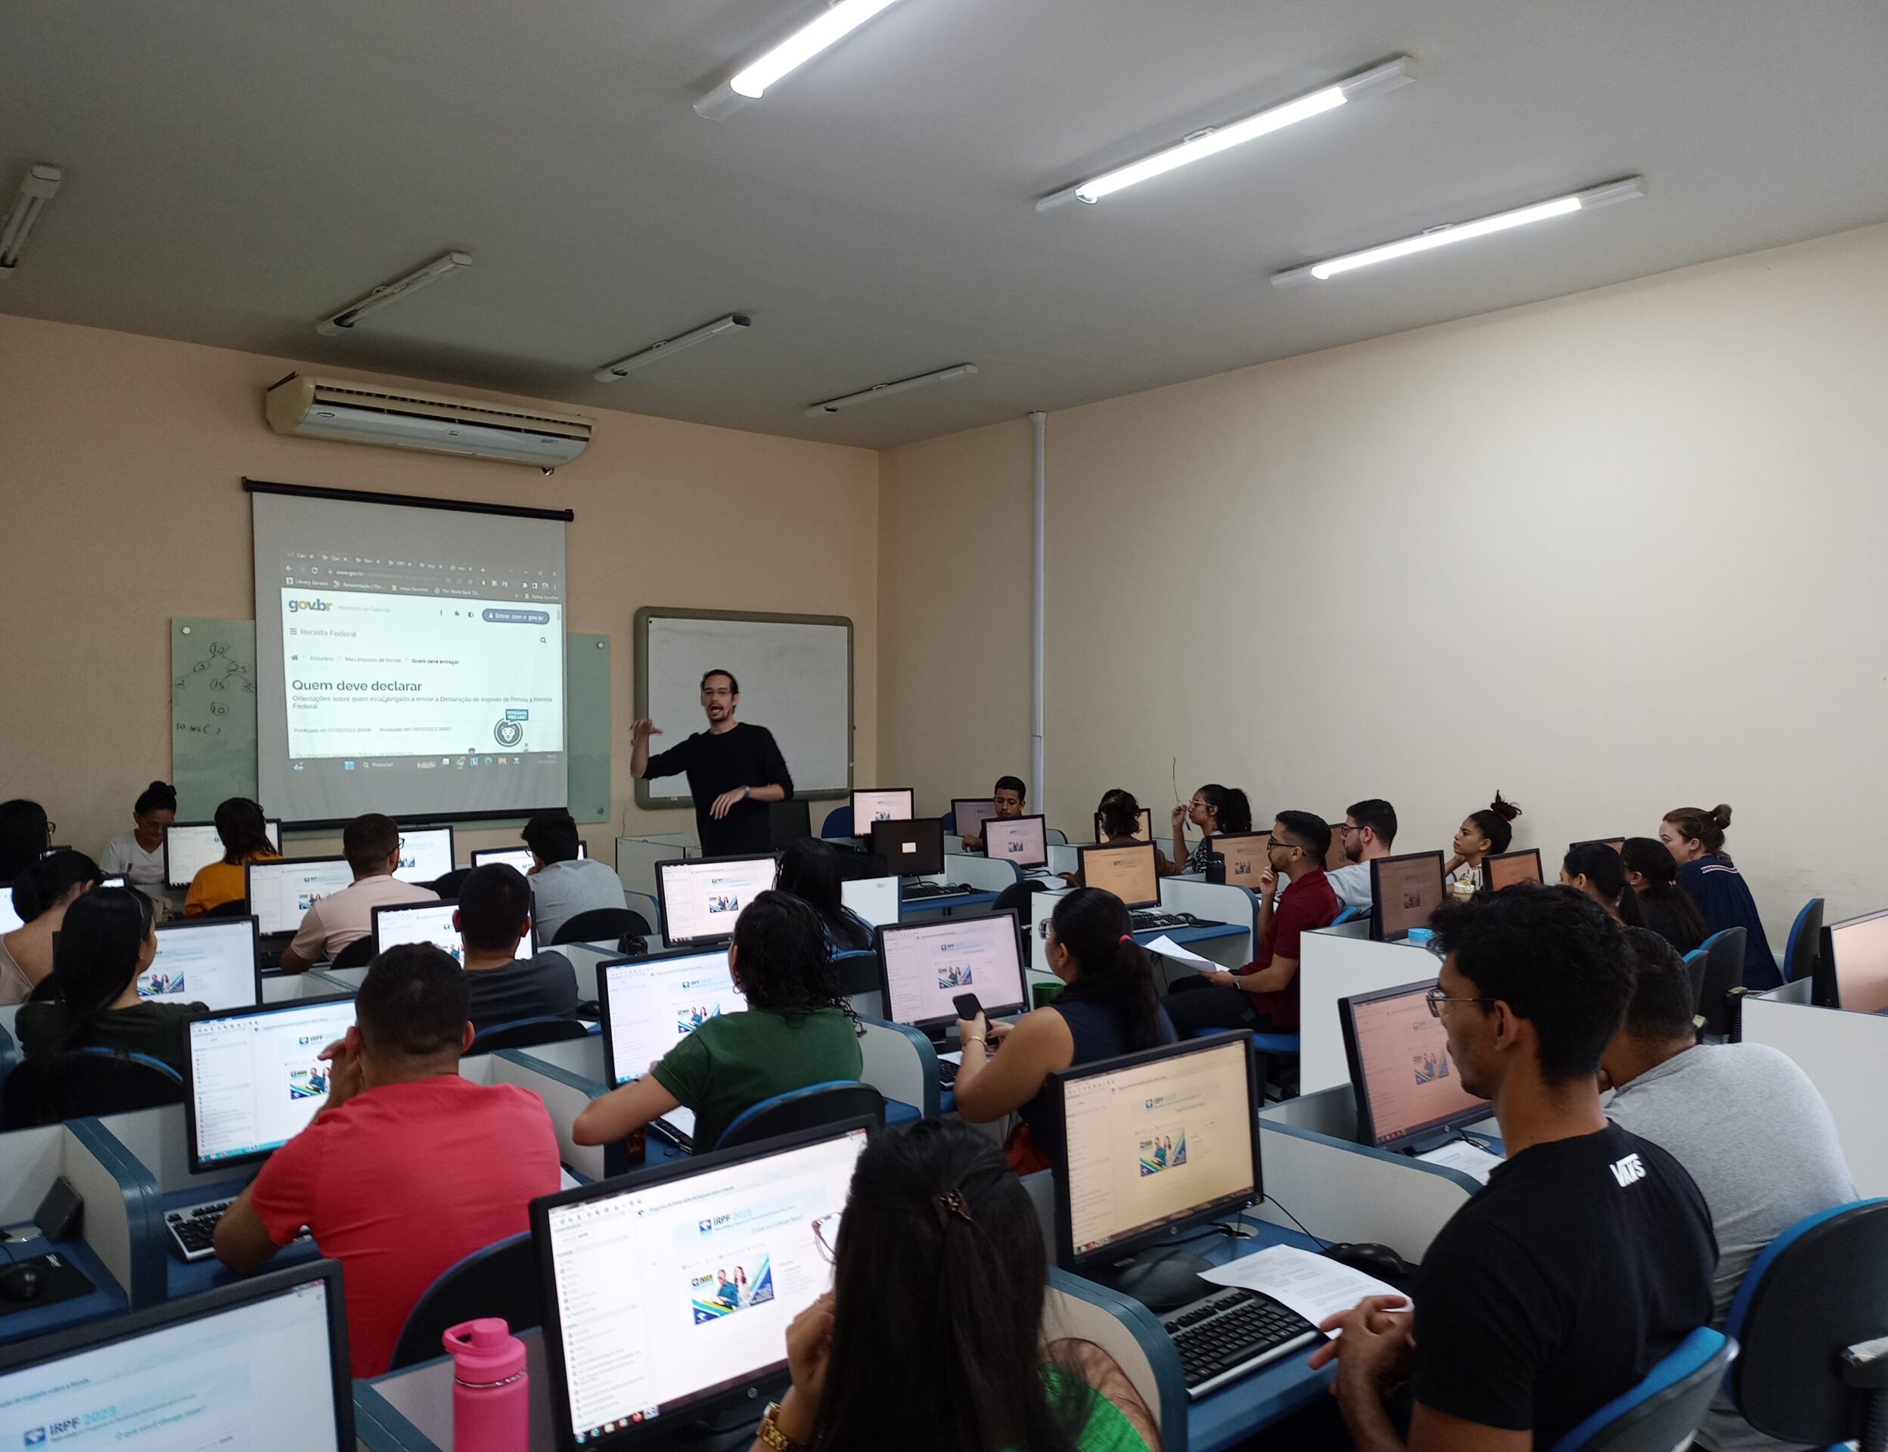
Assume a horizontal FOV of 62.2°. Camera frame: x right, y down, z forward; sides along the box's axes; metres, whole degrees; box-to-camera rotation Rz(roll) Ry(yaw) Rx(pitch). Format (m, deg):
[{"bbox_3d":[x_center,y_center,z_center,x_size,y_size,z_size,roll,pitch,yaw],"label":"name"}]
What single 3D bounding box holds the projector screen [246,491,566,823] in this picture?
[{"bbox_3d":[-3.006,-0.378,8.983,1.880,1.890,0.080,0,0,-40],"label":"projector screen"}]

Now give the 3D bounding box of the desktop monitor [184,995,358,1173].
[{"bbox_3d":[-1.081,0.646,2.715,0.443,0.345,0.180,-1,1,-44],"label":"desktop monitor"}]

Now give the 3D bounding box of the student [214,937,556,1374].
[{"bbox_3d":[-0.855,0.934,2.426,0.560,1.250,0.800,0,0,-33],"label":"student"}]

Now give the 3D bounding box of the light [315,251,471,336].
[{"bbox_3d":[-2.396,-1.847,6.768,0.130,0.080,1.430,-1,1,-44],"label":"light"}]

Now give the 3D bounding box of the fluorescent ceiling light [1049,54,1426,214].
[{"bbox_3d":[0.804,-1.788,4.833,0.095,0.062,1.490,0,0,-37],"label":"fluorescent ceiling light"}]

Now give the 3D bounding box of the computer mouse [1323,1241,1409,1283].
[{"bbox_3d":[0.645,0.824,2.405,0.064,0.040,0.115,0,0,-40],"label":"computer mouse"}]

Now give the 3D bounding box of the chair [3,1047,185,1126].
[{"bbox_3d":[-1.653,1.051,3.007,0.500,0.950,0.550,-1,1,-44],"label":"chair"}]

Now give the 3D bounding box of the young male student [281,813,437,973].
[{"bbox_3d":[-1.700,0.887,4.576,0.520,1.280,0.750,-1,1,-44],"label":"young male student"}]

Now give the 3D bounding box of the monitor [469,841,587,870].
[{"bbox_3d":[-1.597,0.645,6.100,0.475,0.360,0.200,0,0,-43],"label":"monitor"}]

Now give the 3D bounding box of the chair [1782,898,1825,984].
[{"bbox_3d":[3.031,1.080,5.938,0.500,0.910,0.570,0,1,-42],"label":"chair"}]

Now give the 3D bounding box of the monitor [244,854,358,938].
[{"bbox_3d":[-2.154,0.613,5.364,0.450,0.325,0.165,0,1,-43],"label":"monitor"}]

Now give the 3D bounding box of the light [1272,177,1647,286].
[{"bbox_3d":[1.970,-1.935,6.220,0.080,0.070,1.620,0,0,-40],"label":"light"}]

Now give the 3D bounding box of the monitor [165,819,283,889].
[{"bbox_3d":[-2.945,0.557,6.409,0.450,0.325,0.165,0,1,-42],"label":"monitor"}]

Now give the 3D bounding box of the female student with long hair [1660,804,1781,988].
[{"bbox_3d":[3.010,0.950,6.170,0.480,1.270,0.700,0,0,-40],"label":"female student with long hair"}]

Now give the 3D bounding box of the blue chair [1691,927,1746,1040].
[{"bbox_3d":[2.244,1.094,4.907,0.520,0.930,0.560,0,1,-44],"label":"blue chair"}]

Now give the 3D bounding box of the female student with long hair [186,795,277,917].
[{"bbox_3d":[-2.706,0.915,6.083,0.470,1.250,0.750,0,1,-39],"label":"female student with long hair"}]

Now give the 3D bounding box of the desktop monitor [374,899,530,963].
[{"bbox_3d":[-1.240,0.619,3.999,0.443,0.345,0.180,-1,1,-44],"label":"desktop monitor"}]

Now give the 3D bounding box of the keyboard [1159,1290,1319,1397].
[{"bbox_3d":[0.407,0.811,2.126,0.450,0.030,0.160,-1,1,-44],"label":"keyboard"}]

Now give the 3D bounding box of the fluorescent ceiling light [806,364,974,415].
[{"bbox_3d":[-0.332,-1.913,8.930,0.090,0.060,1.530,0,1,-39],"label":"fluorescent ceiling light"}]

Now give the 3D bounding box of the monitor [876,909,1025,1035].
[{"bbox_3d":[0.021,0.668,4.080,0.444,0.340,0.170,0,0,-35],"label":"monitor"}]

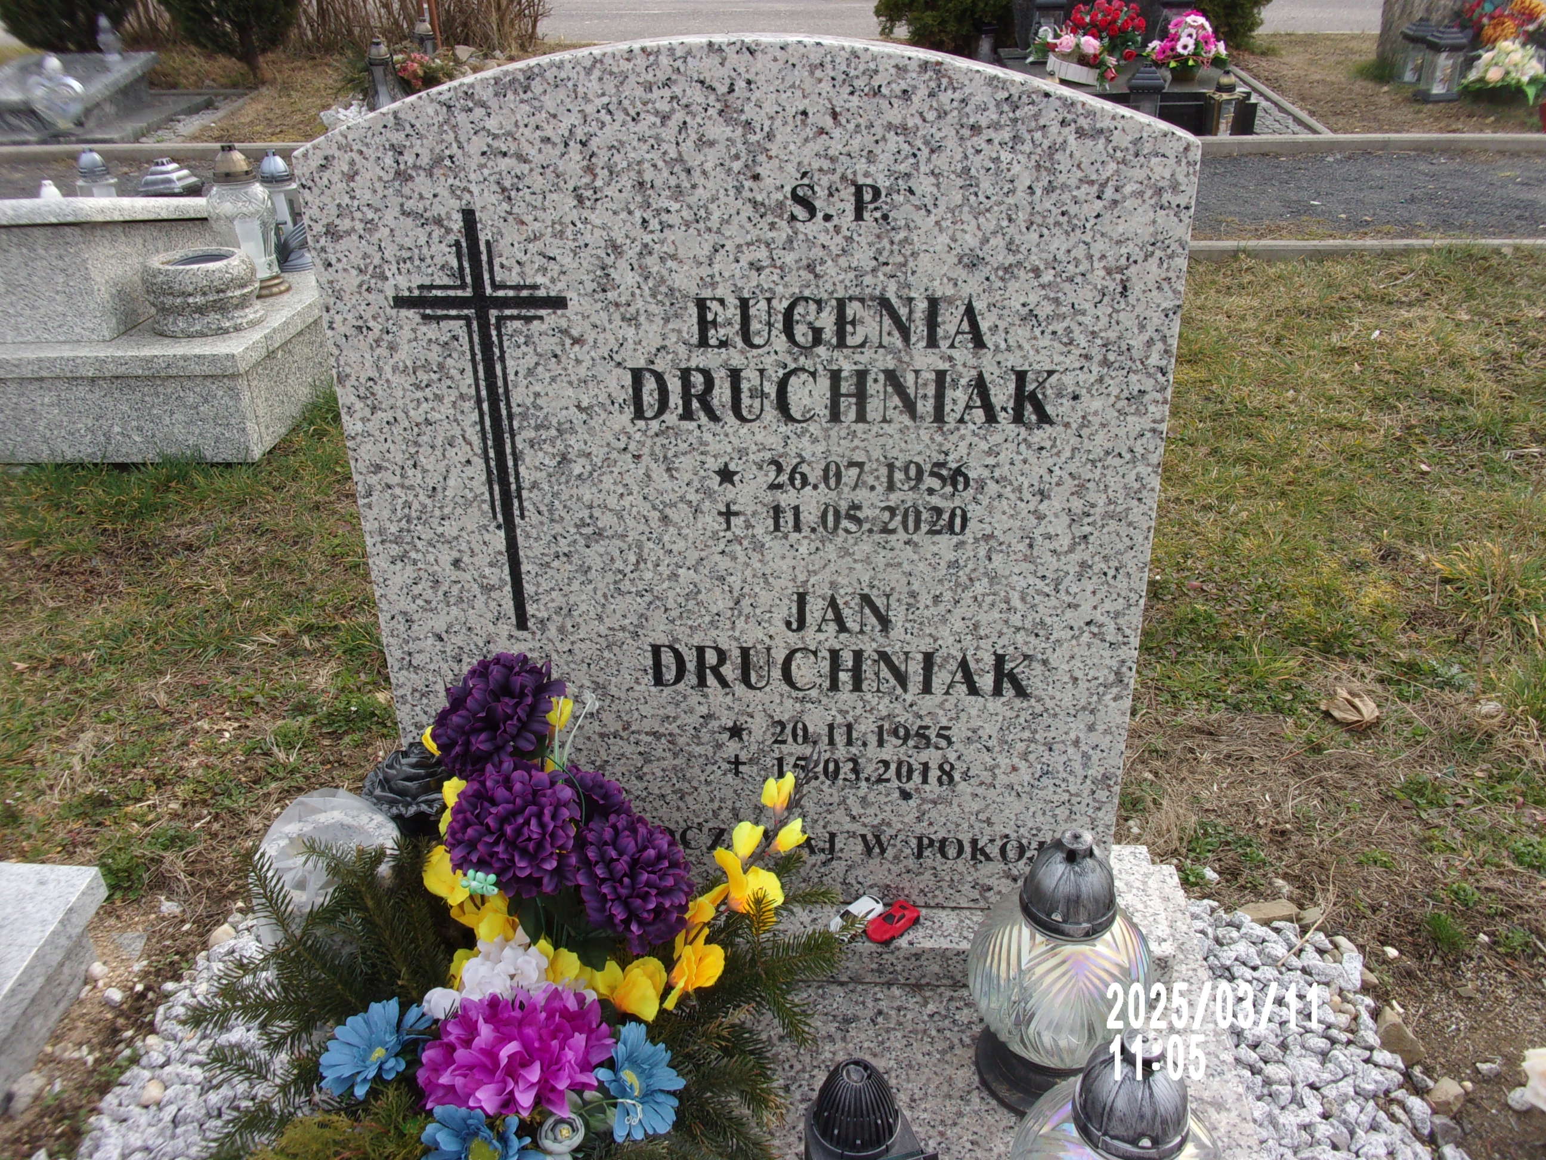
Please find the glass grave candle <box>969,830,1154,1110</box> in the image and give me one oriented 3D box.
[{"bbox_3d":[0.283,0.354,1.199,0.173,0.288,0.173,-1,30,0],"label":"glass grave candle"}]

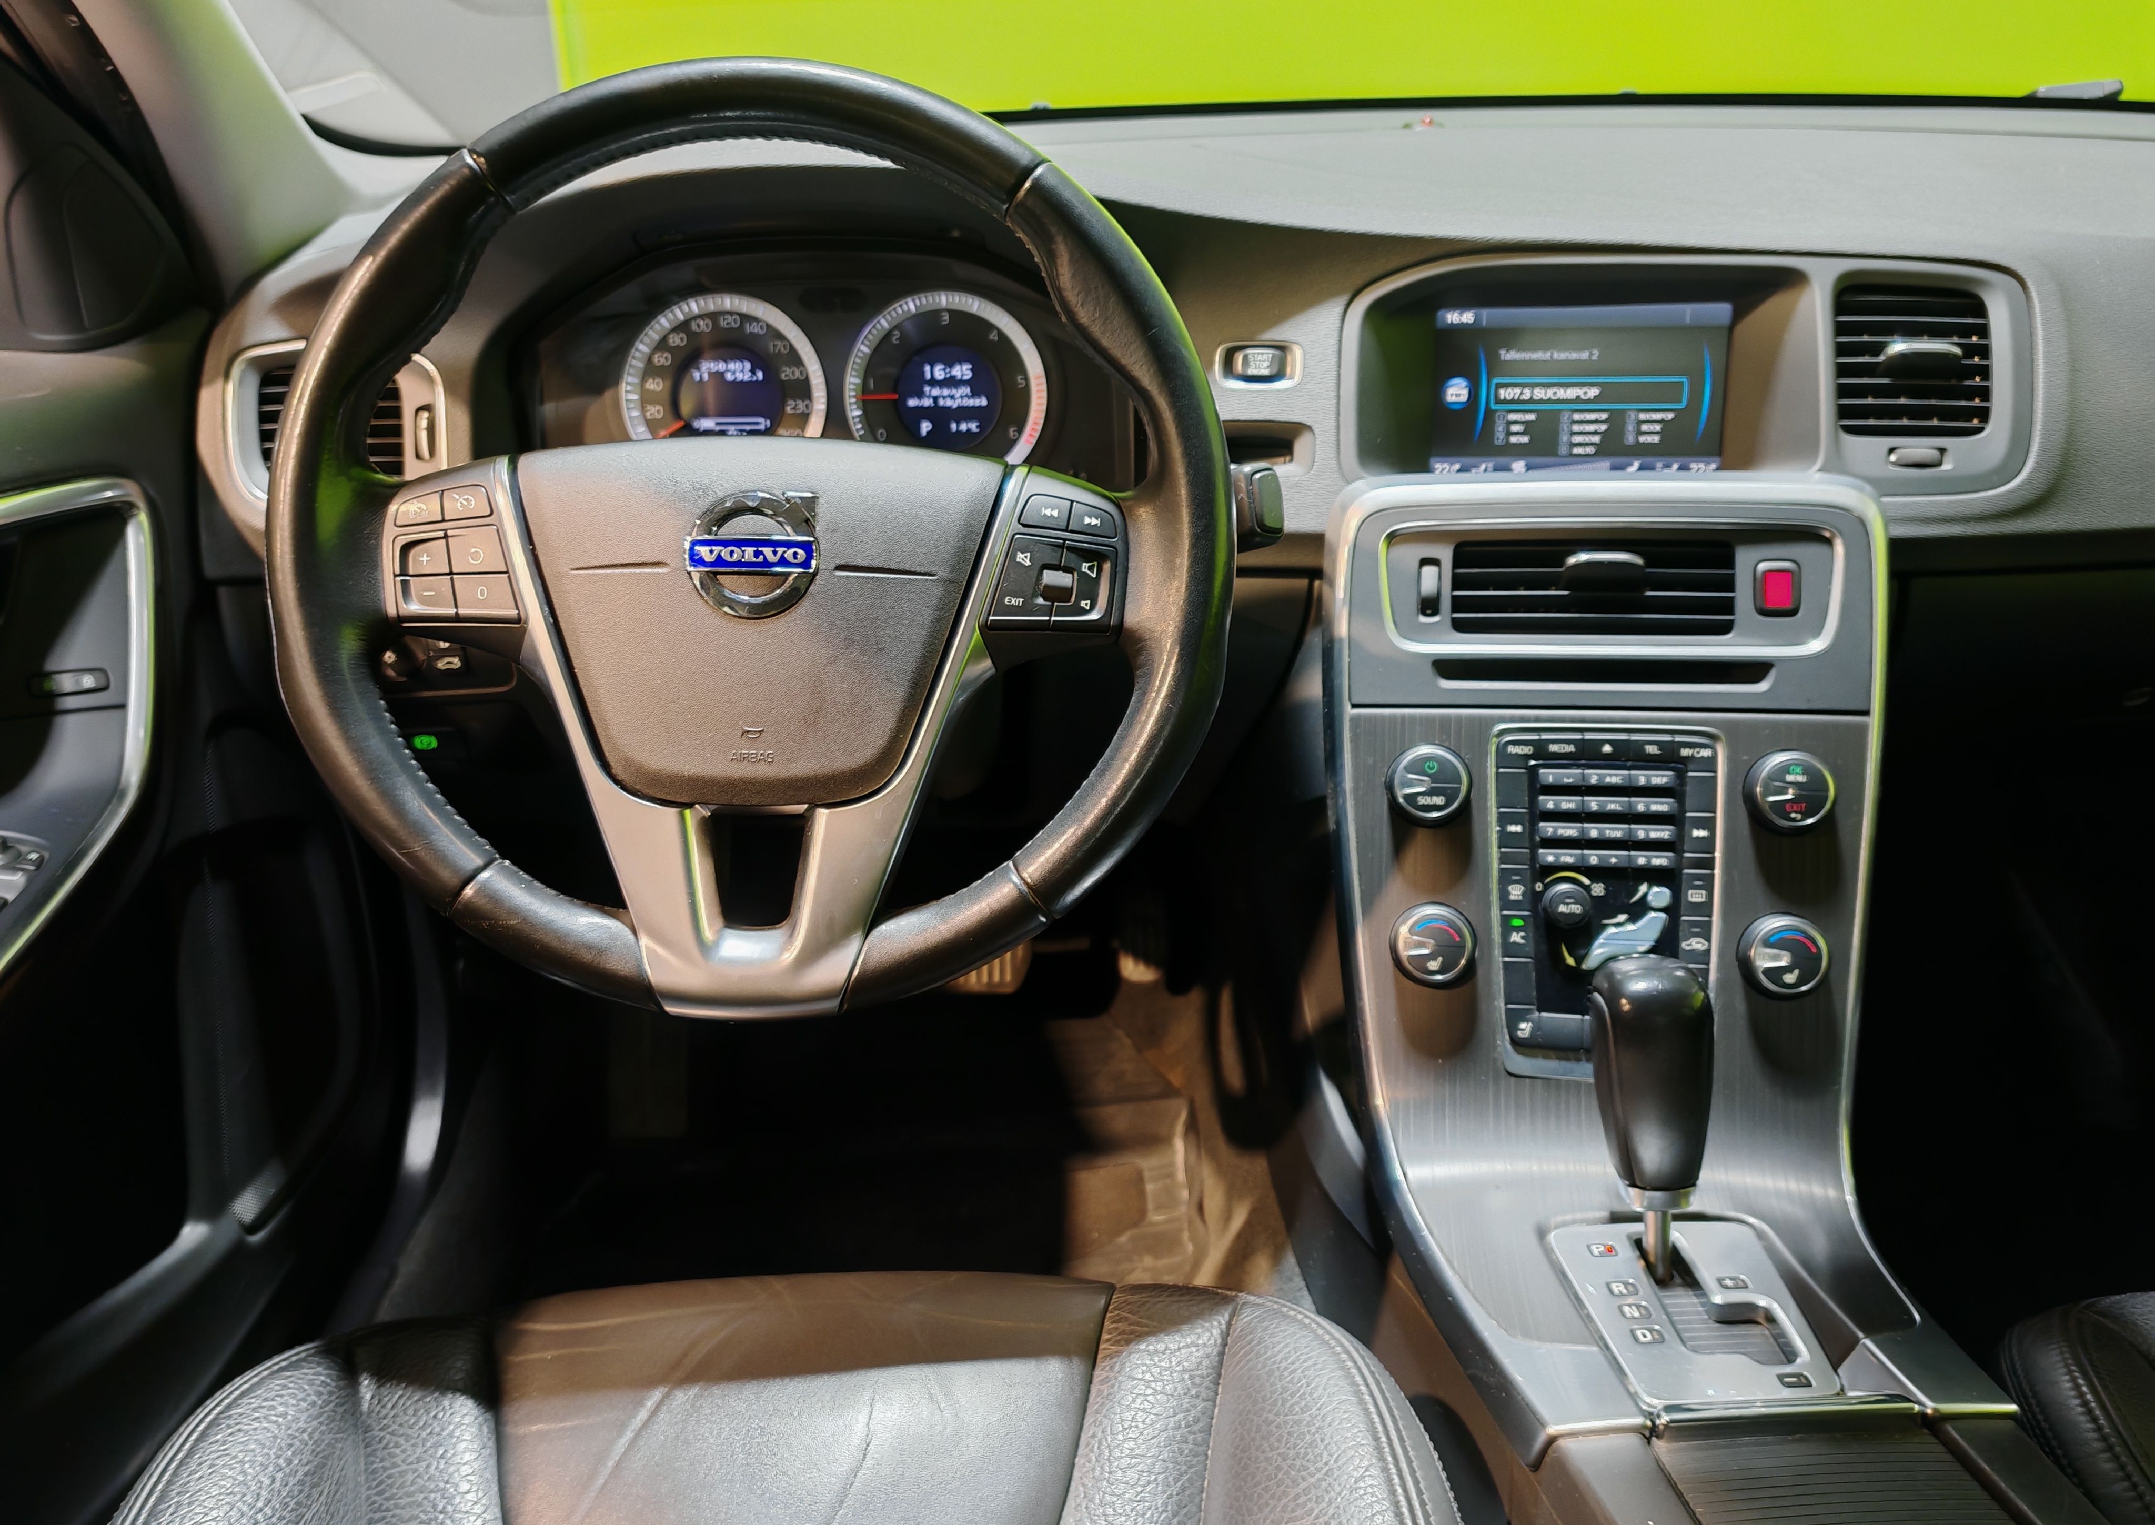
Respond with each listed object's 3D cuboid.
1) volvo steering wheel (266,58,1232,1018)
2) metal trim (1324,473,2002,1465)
[{"bbox_3d":[-0.125,-0.088,0.673,0.378,0.378,0.090,1,-2,-3],"label":"volvo steering wheel"},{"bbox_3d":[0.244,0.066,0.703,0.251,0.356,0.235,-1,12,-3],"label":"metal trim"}]

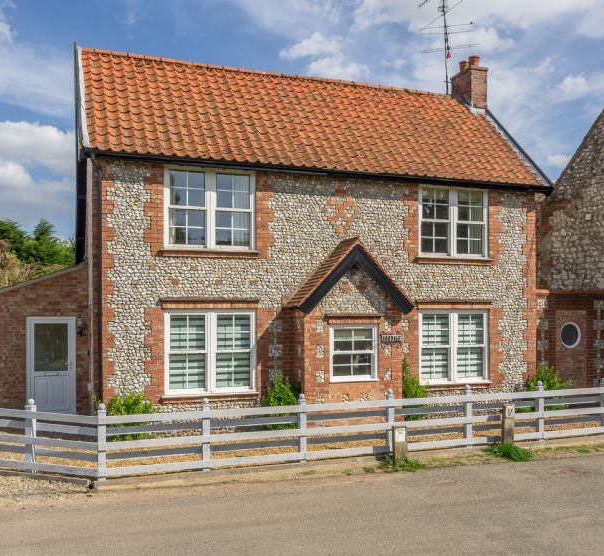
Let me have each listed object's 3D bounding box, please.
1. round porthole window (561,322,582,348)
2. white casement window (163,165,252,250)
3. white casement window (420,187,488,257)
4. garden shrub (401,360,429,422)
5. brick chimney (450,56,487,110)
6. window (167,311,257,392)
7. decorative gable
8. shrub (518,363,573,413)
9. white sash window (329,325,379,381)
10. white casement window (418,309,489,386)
[{"bbox_3d":[6.118,1.308,14.761,0.611,0.604,0.100,1,-3,-20],"label":"round porthole window"},{"bbox_3d":[-1.636,-1.242,11.686,1.665,1.469,0.120,1,-3,-20],"label":"white casement window"},{"bbox_3d":[3.151,-1.149,13.406,1.651,1.449,0.120,1,-3,-20],"label":"white casement window"},{"bbox_3d":[2.177,2.231,12.531,0.600,1.326,0.550,1,-3,-20],"label":"garden shrub"},{"bbox_3d":[4.266,-4.920,16.482,0.508,1.485,0.920,1,-3,-20],"label":"brick chimney"},{"bbox_3d":[-1.613,1.328,11.589,1.657,1.494,0.120,1,-3,-20],"label":"window"},{"bbox_3d":[0.928,-0.029,12.138,2.233,1.394,0.680,1,-3,-20],"label":"decorative gable"},{"bbox_3d":[5.223,2.399,13.922,1.150,1.122,0.900,1,-3,-20],"label":"shrub"},{"bbox_3d":[0.934,1.382,11.914,0.906,1.048,0.120,1,-3,-20],"label":"white sash window"},{"bbox_3d":[3.130,1.420,13.293,1.624,1.504,0.120,1,-3,-20],"label":"white casement window"}]

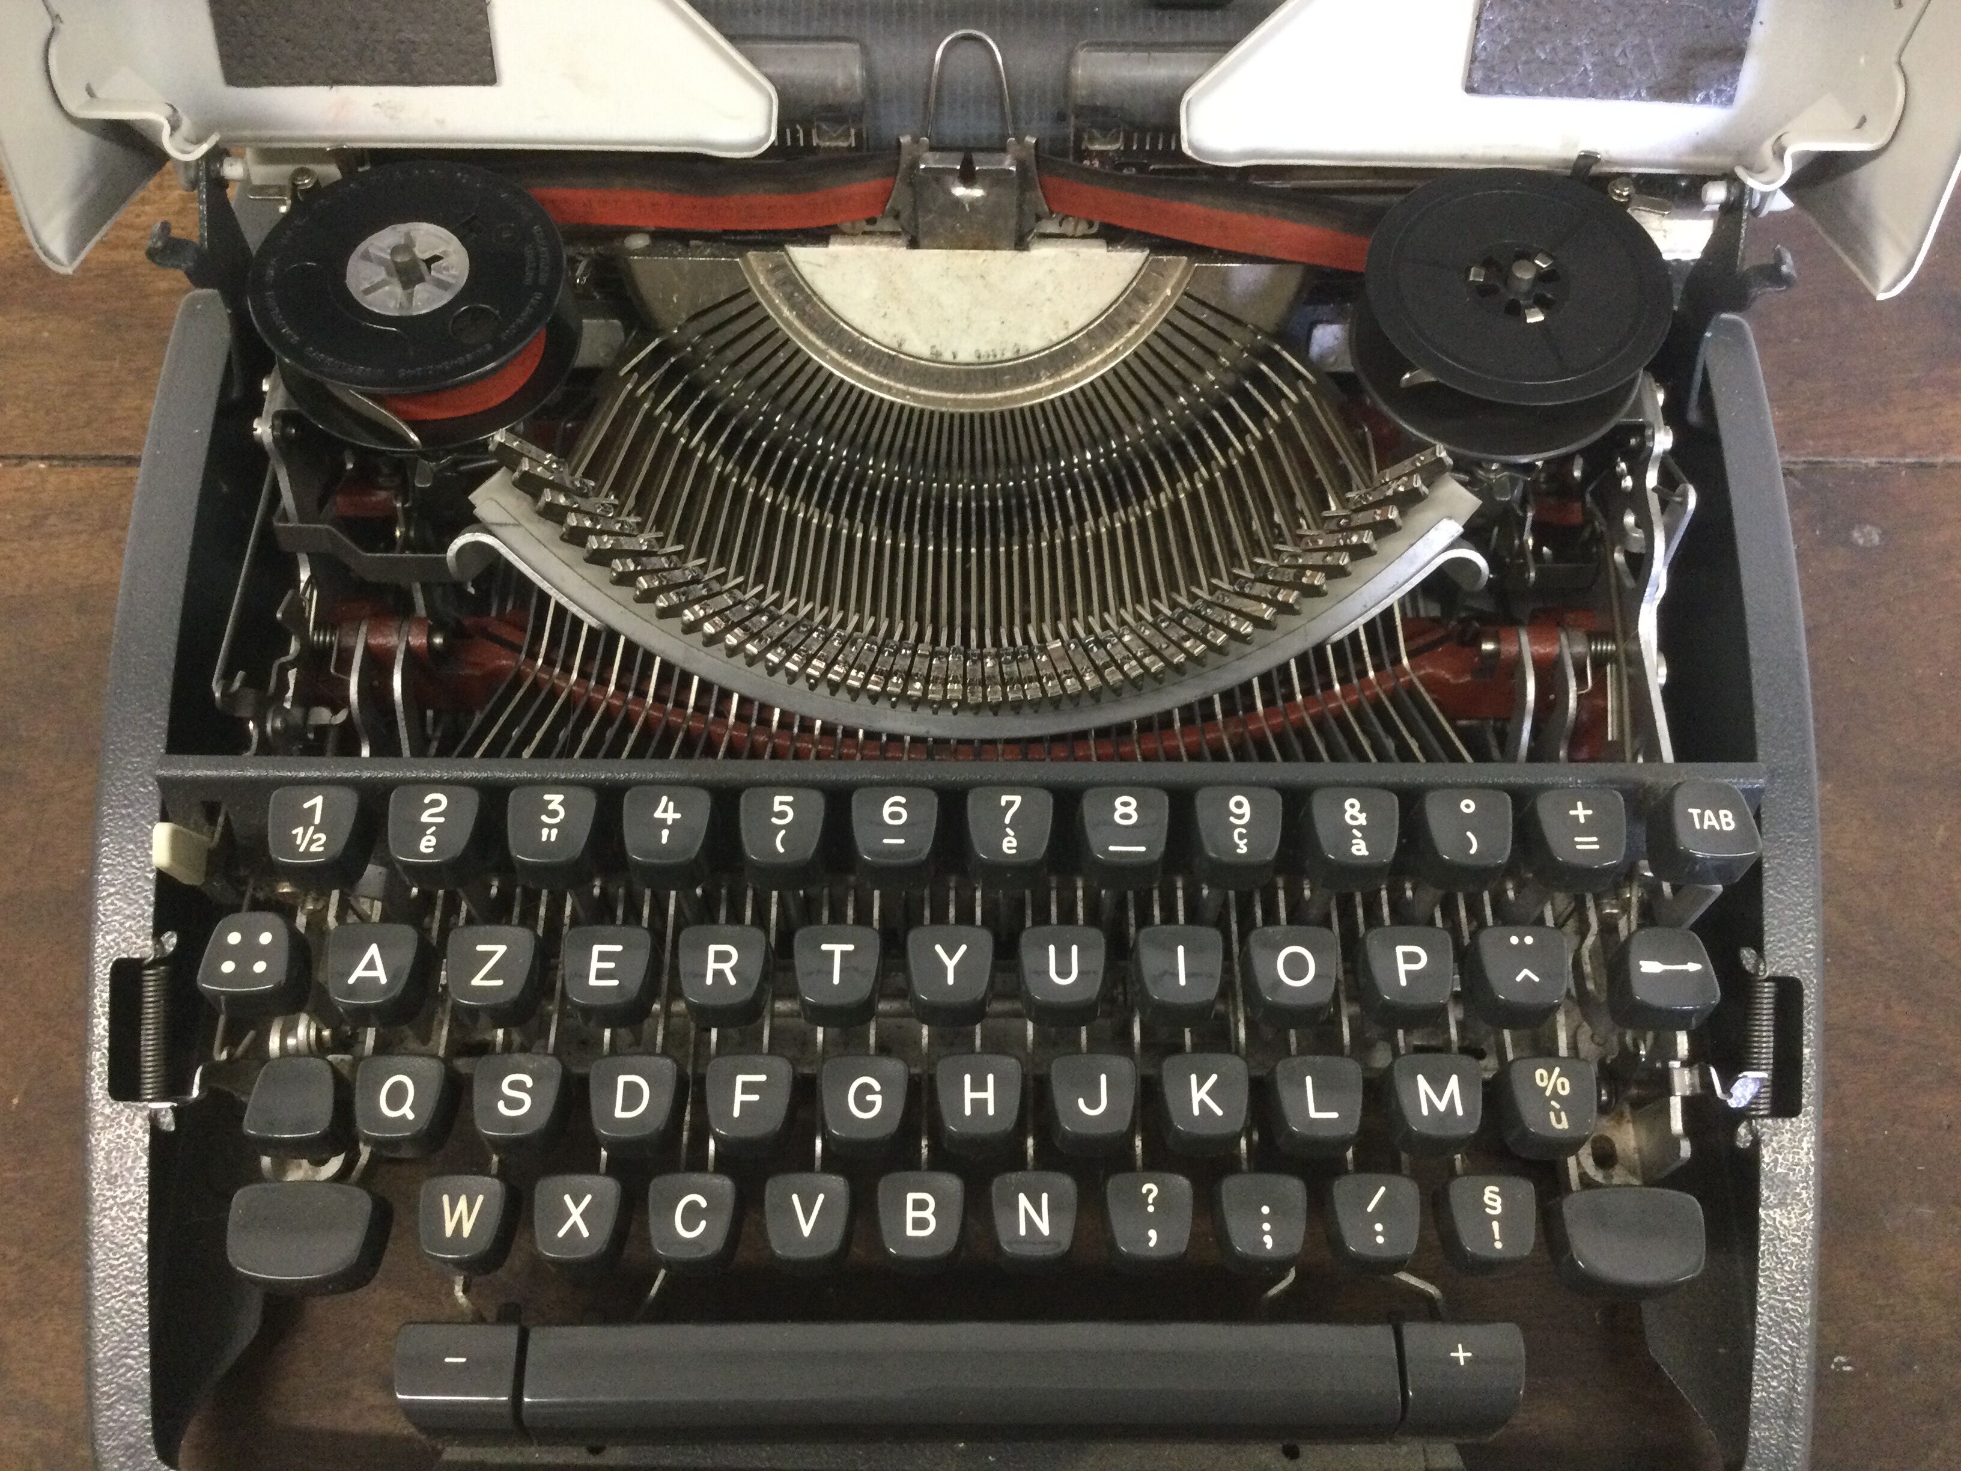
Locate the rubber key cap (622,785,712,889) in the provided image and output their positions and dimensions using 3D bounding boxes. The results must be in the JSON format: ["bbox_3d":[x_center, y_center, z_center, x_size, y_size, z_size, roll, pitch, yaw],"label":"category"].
[{"bbox_3d":[-0.052,0.017,0.292,0.014,0.010,0.014,0,62,-1],"label":"rubber key cap"}]

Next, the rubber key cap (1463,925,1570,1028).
[{"bbox_3d":[0.092,0.041,0.300,0.015,0.010,0.015,1,62,-2],"label":"rubber key cap"}]

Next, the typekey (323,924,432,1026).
[{"bbox_3d":[-0.100,0.040,0.292,0.014,0.010,0.014,0,62,-1],"label":"typekey"}]

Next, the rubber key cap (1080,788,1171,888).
[{"bbox_3d":[0.024,0.017,0.294,0.015,0.009,0.014,0,61,0],"label":"rubber key cap"}]

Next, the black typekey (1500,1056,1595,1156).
[{"bbox_3d":[0.095,0.062,0.294,0.014,0.011,0.014,0,62,0],"label":"black typekey"}]

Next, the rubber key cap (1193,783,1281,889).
[{"bbox_3d":[0.043,0.017,0.294,0.015,0.009,0.014,0,61,0],"label":"rubber key cap"}]

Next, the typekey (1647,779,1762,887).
[{"bbox_3d":[0.124,0.017,0.300,0.015,0.010,0.015,1,62,-2],"label":"typekey"}]

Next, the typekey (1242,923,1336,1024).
[{"bbox_3d":[0.052,0.040,0.294,0.015,0.009,0.014,0,61,0],"label":"typekey"}]

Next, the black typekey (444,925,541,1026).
[{"bbox_3d":[-0.081,0.040,0.294,0.014,0.011,0.014,0,62,0],"label":"black typekey"}]

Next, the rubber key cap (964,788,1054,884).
[{"bbox_3d":[0.005,0.017,0.295,0.015,0.009,0.015,0,62,-1],"label":"rubber key cap"}]

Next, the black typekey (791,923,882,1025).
[{"bbox_3d":[-0.024,0.040,0.294,0.015,0.009,0.014,0,61,0],"label":"black typekey"}]

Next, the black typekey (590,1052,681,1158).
[{"bbox_3d":[-0.058,0.062,0.294,0.015,0.009,0.015,0,62,-1],"label":"black typekey"}]

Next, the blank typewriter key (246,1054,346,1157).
[{"bbox_3d":[-0.114,0.062,0.293,0.015,0.009,0.015,0,62,-1],"label":"blank typewriter key"}]

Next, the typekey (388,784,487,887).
[{"bbox_3d":[-0.091,0.017,0.293,0.015,0.009,0.015,0,62,-1],"label":"typekey"}]

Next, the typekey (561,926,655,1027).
[{"bbox_3d":[-0.061,0.040,0.293,0.014,0.010,0.014,0,62,-1],"label":"typekey"}]

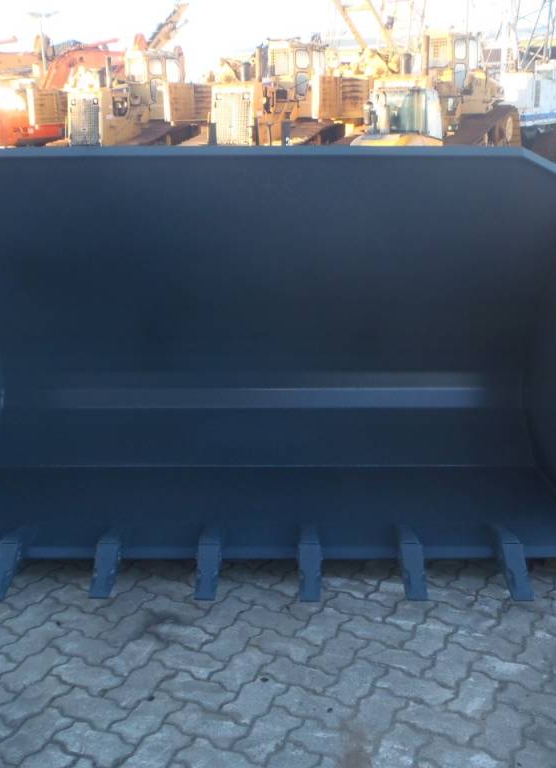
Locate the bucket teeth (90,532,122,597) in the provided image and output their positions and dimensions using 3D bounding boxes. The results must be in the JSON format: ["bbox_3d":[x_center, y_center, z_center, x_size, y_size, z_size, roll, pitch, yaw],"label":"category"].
[{"bbox_3d":[-0.646,0.663,3.130,0.086,0.112,0.345,0,33,0],"label":"bucket teeth"}]

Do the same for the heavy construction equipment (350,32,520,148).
[{"bbox_3d":[3.840,-7.128,21.412,3.400,3.700,5.000,10,20,29],"label":"heavy construction equipment"}]

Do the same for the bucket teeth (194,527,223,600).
[{"bbox_3d":[-0.263,0.666,3.114,0.086,0.112,0.345,0,33,0],"label":"bucket teeth"}]

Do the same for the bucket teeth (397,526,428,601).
[{"bbox_3d":[0.499,0.665,3.102,0.086,0.112,0.345,0,33,0],"label":"bucket teeth"}]

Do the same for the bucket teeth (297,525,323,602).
[{"bbox_3d":[0.115,0.668,3.099,0.086,0.112,0.345,0,33,0],"label":"bucket teeth"}]

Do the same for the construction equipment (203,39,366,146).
[{"bbox_3d":[0.127,-6.512,21.017,2.900,3.800,4.800,7,18,24],"label":"construction equipment"}]

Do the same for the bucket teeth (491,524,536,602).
[{"bbox_3d":[0.876,0.664,3.098,0.086,0.112,0.345,0,33,0],"label":"bucket teeth"}]

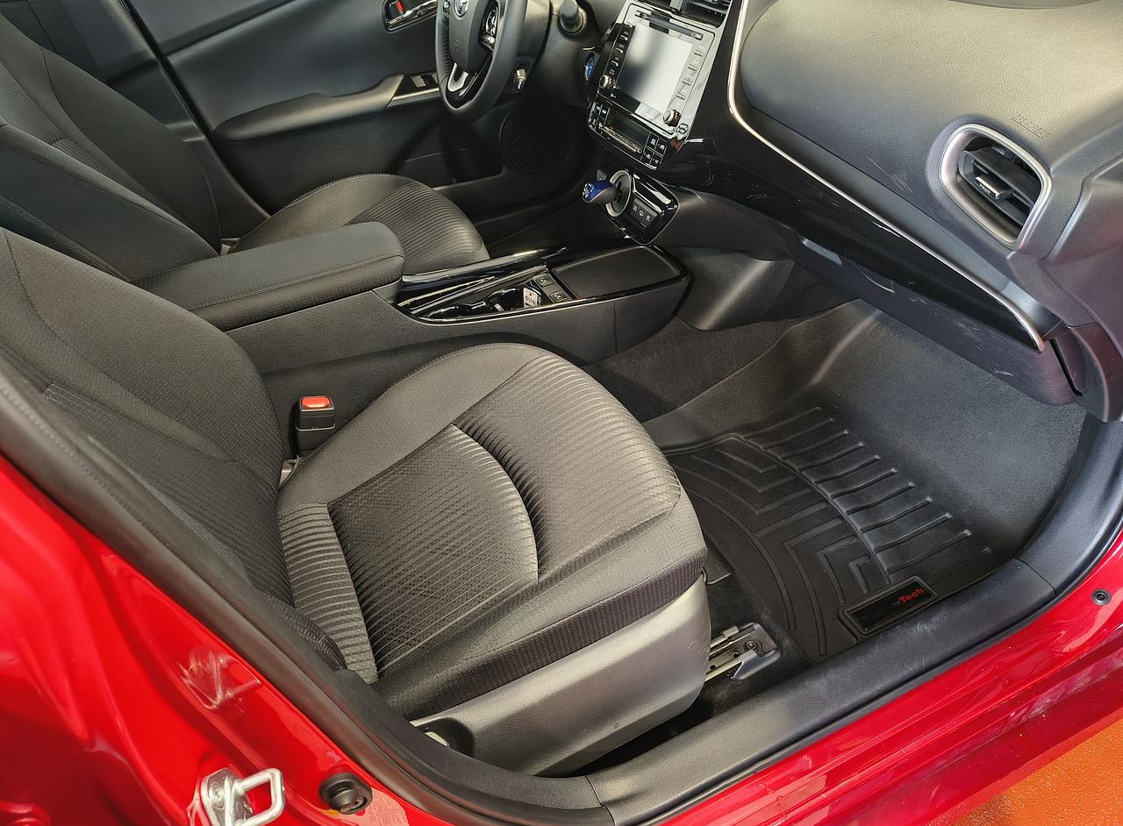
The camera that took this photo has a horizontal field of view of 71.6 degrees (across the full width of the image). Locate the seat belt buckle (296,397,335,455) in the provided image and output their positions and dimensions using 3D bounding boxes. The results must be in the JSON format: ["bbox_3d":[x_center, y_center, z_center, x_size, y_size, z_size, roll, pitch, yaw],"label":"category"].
[{"bbox_3d":[-0.325,0.016,1.030,0.045,0.073,0.029,-6,36,-27],"label":"seat belt buckle"}]

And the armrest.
[{"bbox_3d":[-0.394,-0.178,1.022,0.355,0.055,0.163,-19,41,-17],"label":"armrest"}]

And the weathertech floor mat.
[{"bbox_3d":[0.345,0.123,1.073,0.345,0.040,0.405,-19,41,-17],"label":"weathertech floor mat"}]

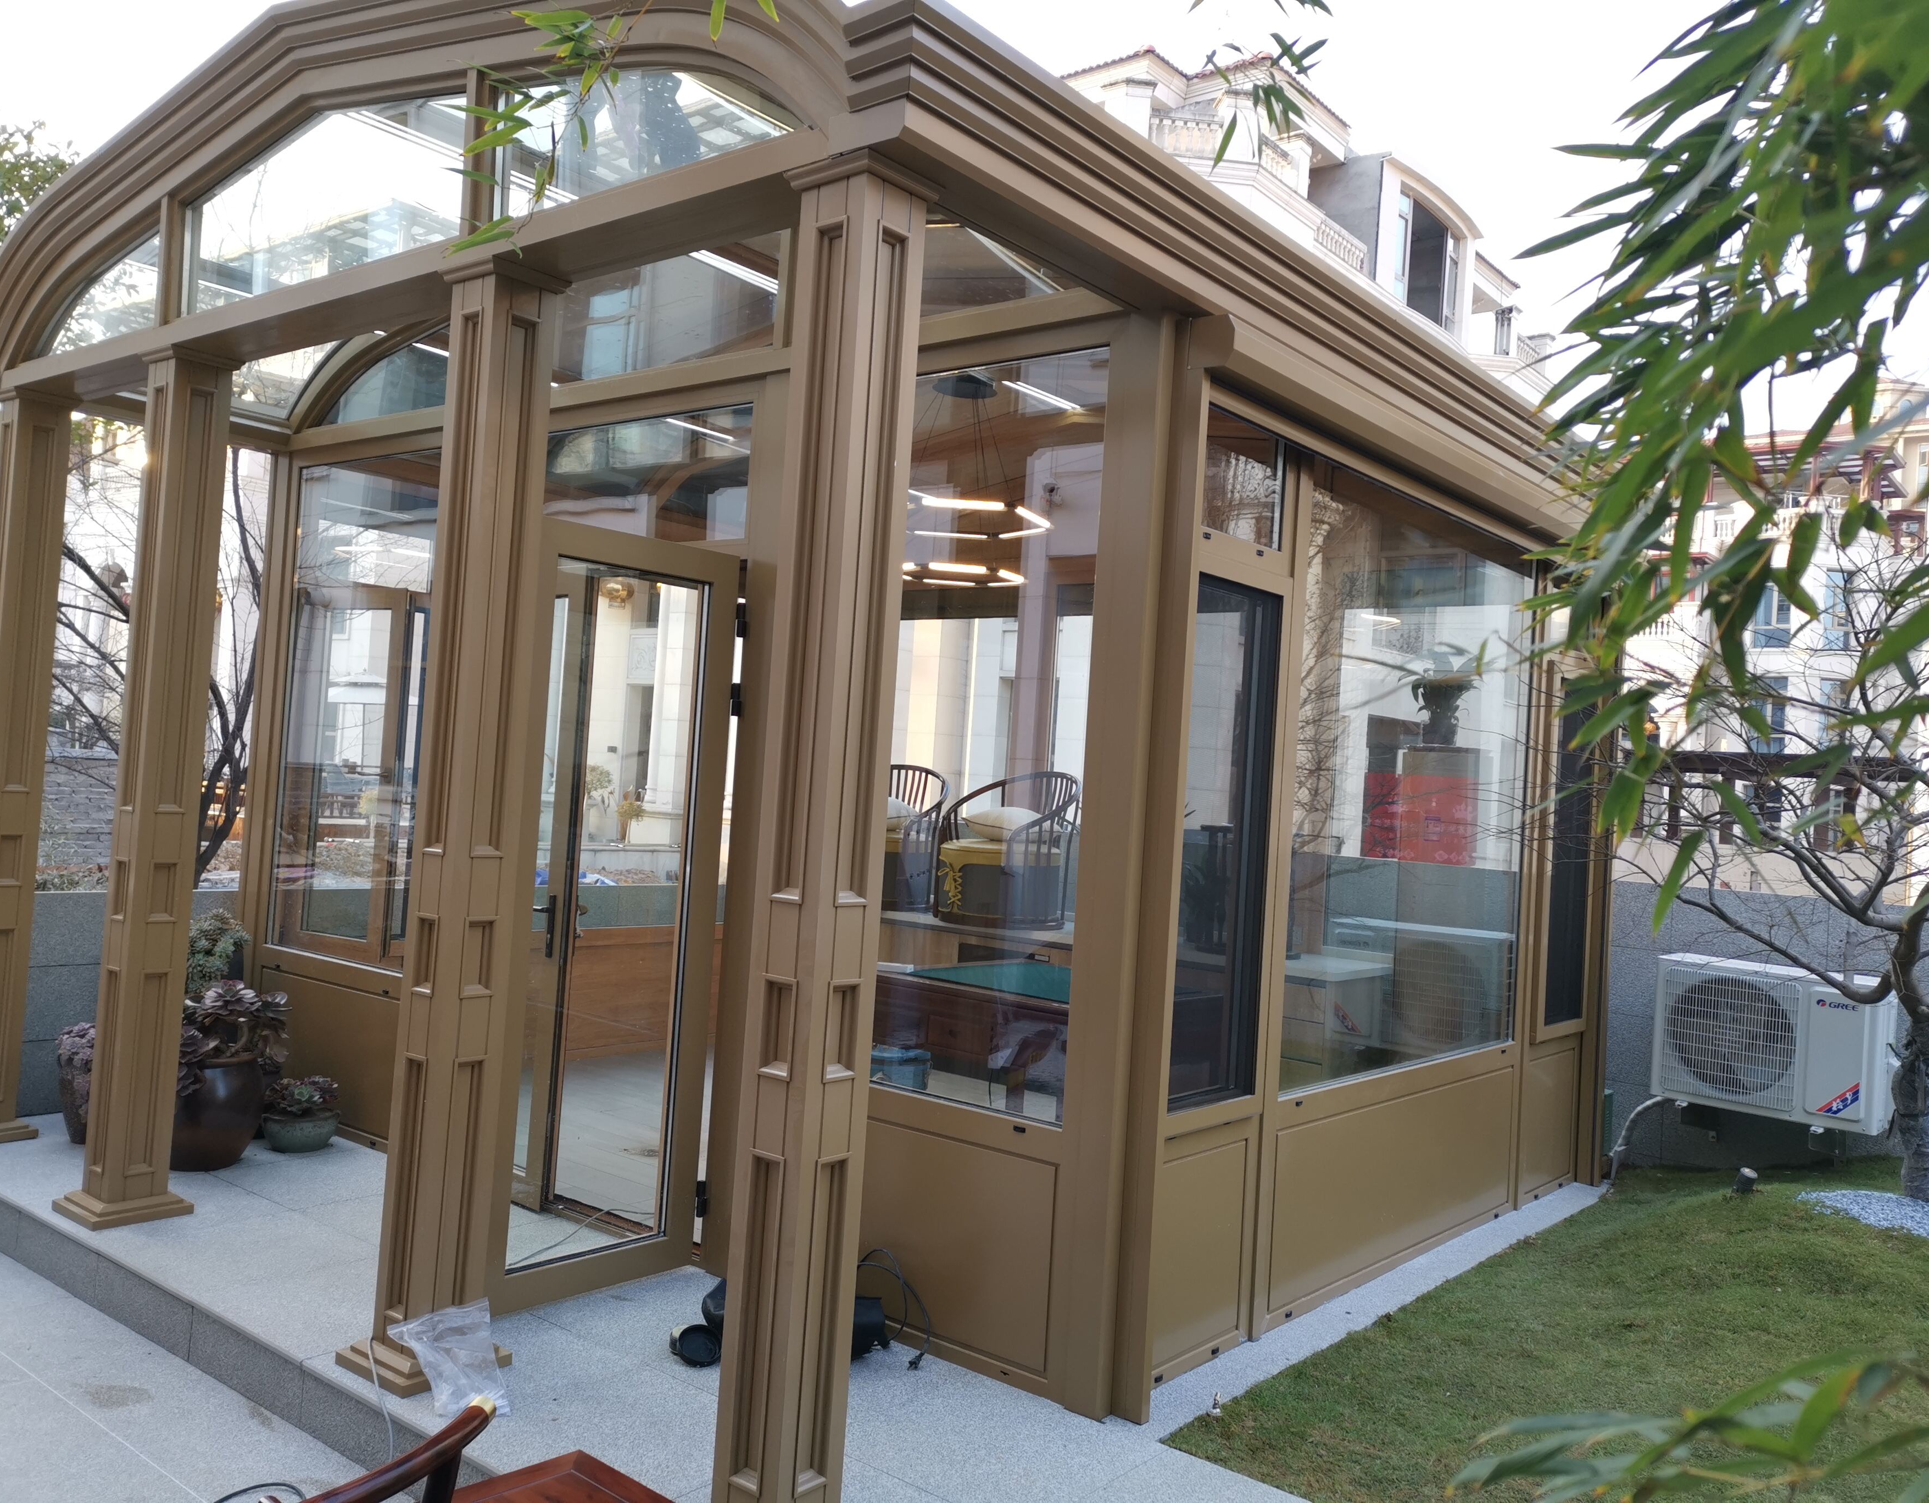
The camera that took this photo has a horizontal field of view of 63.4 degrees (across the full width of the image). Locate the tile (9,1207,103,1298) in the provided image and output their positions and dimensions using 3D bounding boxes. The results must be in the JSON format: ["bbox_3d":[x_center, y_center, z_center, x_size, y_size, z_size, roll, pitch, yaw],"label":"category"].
[{"bbox_3d":[-2.616,1.460,4.526,0.533,0.133,0.030,2,-2,39],"label":"tile"}]

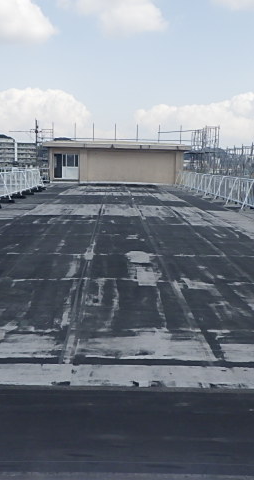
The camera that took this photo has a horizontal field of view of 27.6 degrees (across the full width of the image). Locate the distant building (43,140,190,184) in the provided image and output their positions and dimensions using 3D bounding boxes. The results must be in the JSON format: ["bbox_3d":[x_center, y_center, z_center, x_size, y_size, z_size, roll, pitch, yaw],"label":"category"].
[{"bbox_3d":[-0.765,-5.914,40.010,10.725,3.038,4.700,1,8,-2],"label":"distant building"}]

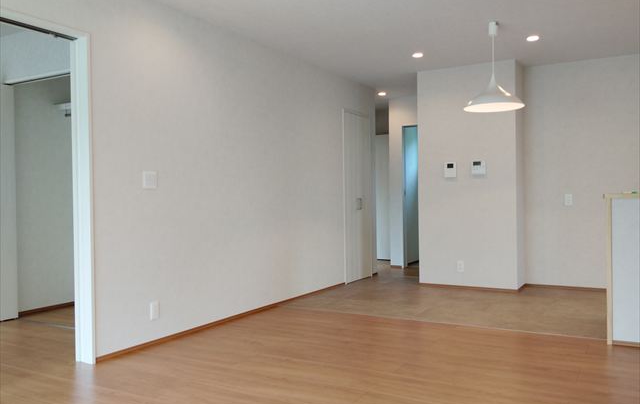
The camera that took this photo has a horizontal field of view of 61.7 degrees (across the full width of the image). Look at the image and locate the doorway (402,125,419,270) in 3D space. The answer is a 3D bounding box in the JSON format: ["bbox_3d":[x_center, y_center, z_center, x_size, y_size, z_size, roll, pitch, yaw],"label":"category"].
[{"bbox_3d":[1.488,-0.071,7.354,0.700,1.990,0.130,0,1,31],"label":"doorway"}]

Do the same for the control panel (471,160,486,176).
[{"bbox_3d":[1.702,-0.363,5.730,0.138,0.146,0.025,0,1,31],"label":"control panel"}]

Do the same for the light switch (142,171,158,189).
[{"bbox_3d":[-1.175,-0.151,3.699,0.011,0.119,0.119,0,1,31],"label":"light switch"}]

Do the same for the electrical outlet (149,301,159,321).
[{"bbox_3d":[-1.149,0.757,3.732,0.010,0.122,0.073,0,1,31],"label":"electrical outlet"}]

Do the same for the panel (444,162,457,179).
[{"bbox_3d":[1.437,-0.351,5.887,0.125,0.171,0.025,0,1,31],"label":"panel"}]

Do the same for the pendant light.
[{"bbox_3d":[1.403,-1.104,4.329,0.469,0.692,0.469,0,1,31],"label":"pendant light"}]

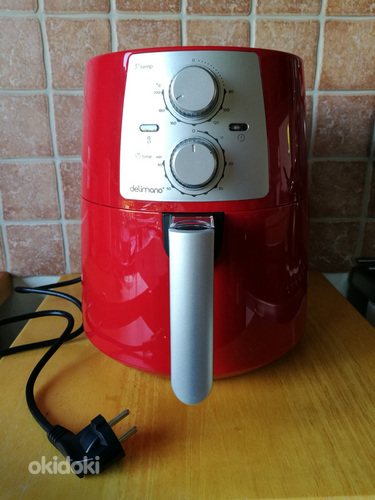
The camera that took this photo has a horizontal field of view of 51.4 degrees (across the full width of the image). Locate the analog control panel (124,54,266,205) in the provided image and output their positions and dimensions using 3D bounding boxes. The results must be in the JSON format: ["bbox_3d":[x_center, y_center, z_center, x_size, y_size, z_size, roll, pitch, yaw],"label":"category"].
[{"bbox_3d":[0.006,-0.103,0.333,0.136,0.123,0.036,0,12,1],"label":"analog control panel"}]

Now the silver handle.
[{"bbox_3d":[0.004,0.053,0.343,0.036,0.156,0.050,0,18,1],"label":"silver handle"}]

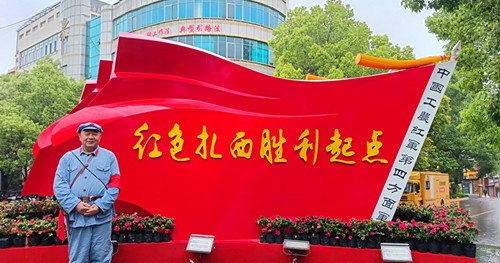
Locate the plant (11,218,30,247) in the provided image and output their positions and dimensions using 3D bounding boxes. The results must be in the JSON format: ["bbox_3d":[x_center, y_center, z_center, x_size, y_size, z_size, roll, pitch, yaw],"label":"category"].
[{"bbox_3d":[-2.806,1.231,4.239,0.250,0.330,0.250,1,-4,-15],"label":"plant"}]

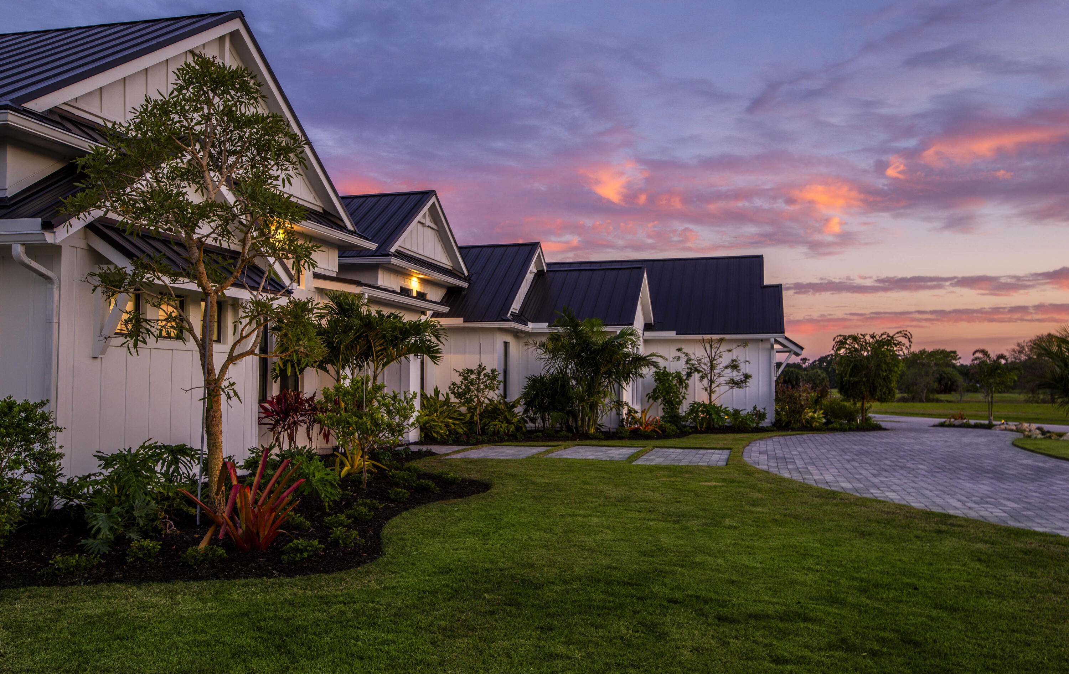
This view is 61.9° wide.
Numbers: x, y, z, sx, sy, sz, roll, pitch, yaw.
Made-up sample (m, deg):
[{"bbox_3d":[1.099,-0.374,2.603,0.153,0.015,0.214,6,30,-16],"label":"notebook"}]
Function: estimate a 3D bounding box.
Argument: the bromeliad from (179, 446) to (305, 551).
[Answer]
[{"bbox_3d":[-2.340,1.295,7.120,0.990,0.820,0.930,0,-3,0],"label":"bromeliad"}]

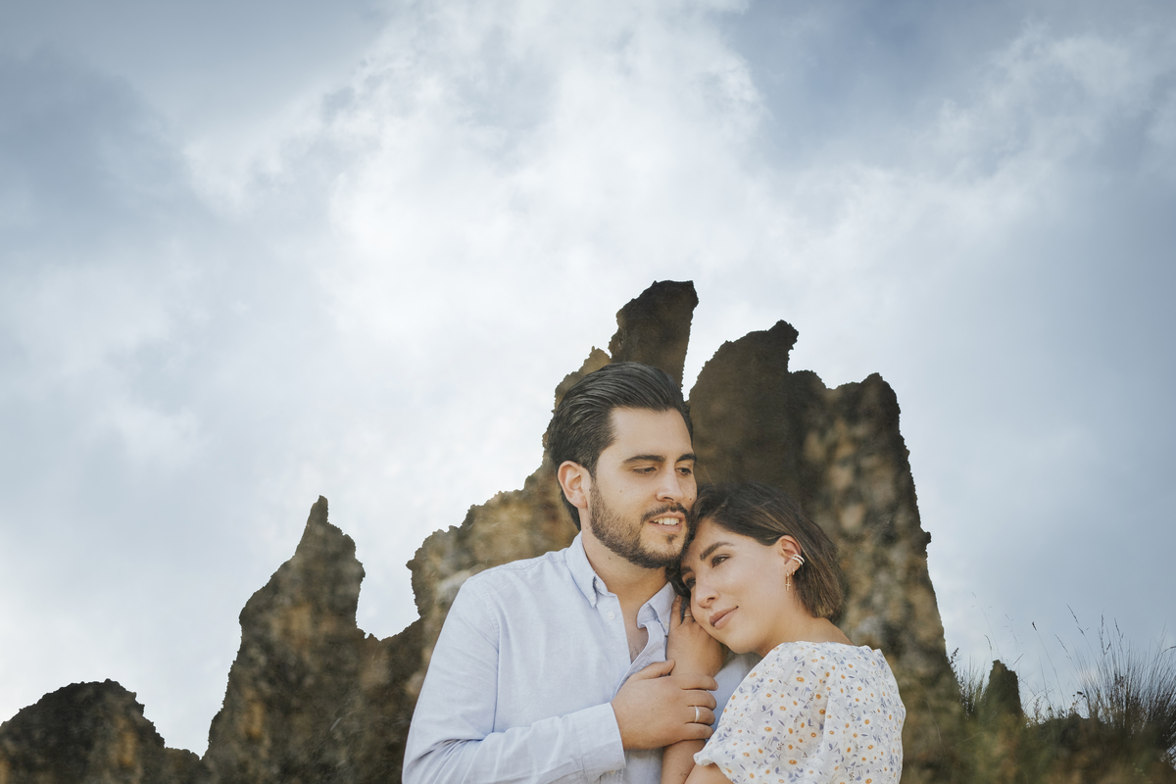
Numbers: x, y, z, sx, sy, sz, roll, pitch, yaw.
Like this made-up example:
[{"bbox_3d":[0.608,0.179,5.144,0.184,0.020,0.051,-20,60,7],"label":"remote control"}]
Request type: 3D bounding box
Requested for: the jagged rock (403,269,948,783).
[{"bbox_3d":[0.405,0.636,12.000,2.400,2.250,1.400,0,-6,0],"label":"jagged rock"}]

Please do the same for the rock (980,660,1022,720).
[{"bbox_3d":[1.802,1.314,12.000,0.190,0.270,0.160,0,-6,0],"label":"rock"}]

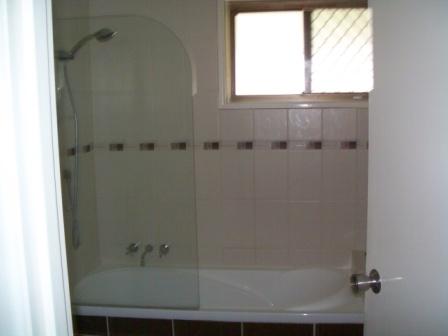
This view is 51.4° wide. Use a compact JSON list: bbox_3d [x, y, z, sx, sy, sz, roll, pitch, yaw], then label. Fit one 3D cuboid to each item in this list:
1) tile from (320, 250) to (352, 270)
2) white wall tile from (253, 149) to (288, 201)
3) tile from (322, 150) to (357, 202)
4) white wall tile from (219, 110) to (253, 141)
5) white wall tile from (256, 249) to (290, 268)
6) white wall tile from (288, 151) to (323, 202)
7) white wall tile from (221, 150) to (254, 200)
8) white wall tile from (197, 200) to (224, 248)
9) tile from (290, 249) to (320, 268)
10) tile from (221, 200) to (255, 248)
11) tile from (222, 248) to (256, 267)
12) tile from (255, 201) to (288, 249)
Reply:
[{"bbox_3d":[0.689,0.552,2.788,0.200,0.115,0.010,0,5,7],"label":"tile"},{"bbox_3d":[0.281,0.044,2.794,0.200,0.298,0.010,0,5,7],"label":"white wall tile"},{"bbox_3d":[0.679,0.040,2.750,0.200,0.300,0.010,0,7,6],"label":"tile"},{"bbox_3d":[0.078,-0.254,2.772,0.200,0.188,0.010,0,7,6],"label":"white wall tile"},{"bbox_3d":[0.288,0.555,2.837,0.200,0.117,0.010,0,5,7],"label":"white wall tile"},{"bbox_3d":[0.480,0.041,2.769,0.200,0.300,0.010,0,7,6],"label":"white wall tile"},{"bbox_3d":[0.081,0.045,2.819,0.200,0.298,0.010,0,5,7],"label":"white wall tile"},{"bbox_3d":[-0.115,0.347,2.868,0.200,0.298,0.010,0,5,7],"label":"white wall tile"},{"bbox_3d":[0.488,0.542,2.831,0.200,0.110,0.010,0,7,6],"label":"tile"},{"bbox_3d":[0.087,0.340,2.844,0.200,0.300,0.010,0,7,6],"label":"tile"},{"bbox_3d":[0.090,0.543,2.869,0.200,0.110,0.010,0,7,6],"label":"tile"},{"bbox_3d":[0.285,0.346,2.820,0.200,0.298,0.010,0,5,7],"label":"tile"}]

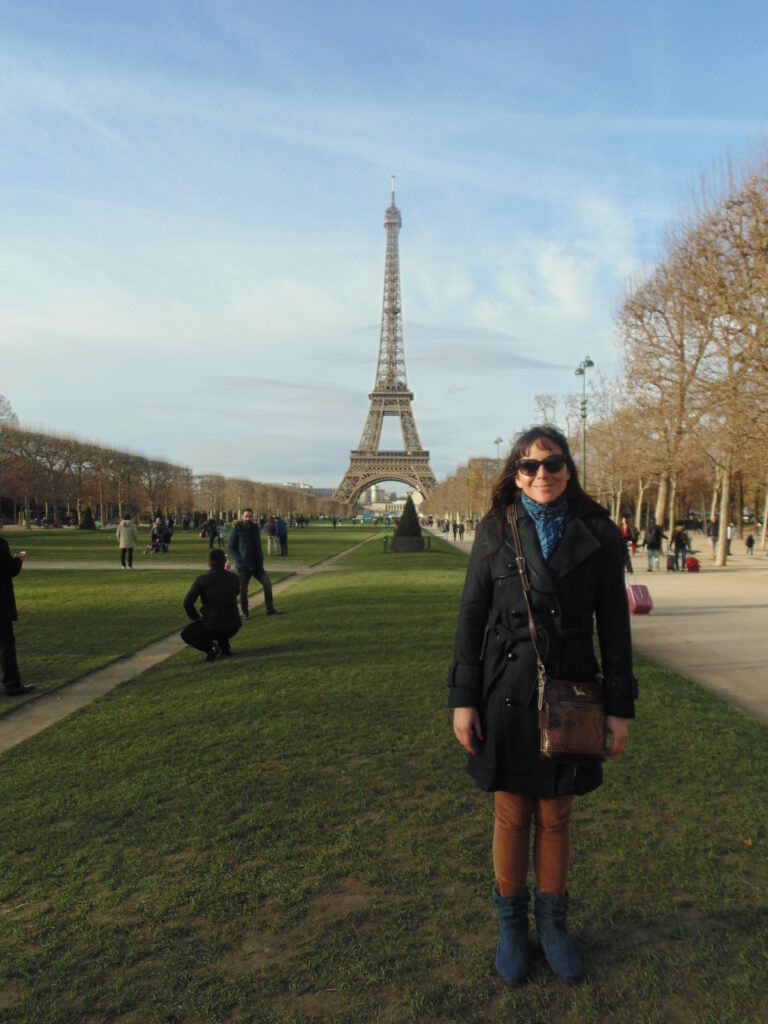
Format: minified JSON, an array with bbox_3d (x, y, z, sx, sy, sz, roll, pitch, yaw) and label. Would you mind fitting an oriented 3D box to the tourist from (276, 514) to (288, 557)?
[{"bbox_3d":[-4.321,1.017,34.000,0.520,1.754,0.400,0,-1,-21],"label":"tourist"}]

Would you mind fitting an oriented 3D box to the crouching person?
[{"bbox_3d":[-1.836,0.976,8.500,0.650,1.165,0.750,0,-1,-6],"label":"crouching person"}]

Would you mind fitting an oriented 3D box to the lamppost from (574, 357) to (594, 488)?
[{"bbox_3d":[11.547,-3.427,46.000,1.100,11.058,0.600,0,-1,0],"label":"lamppost"}]

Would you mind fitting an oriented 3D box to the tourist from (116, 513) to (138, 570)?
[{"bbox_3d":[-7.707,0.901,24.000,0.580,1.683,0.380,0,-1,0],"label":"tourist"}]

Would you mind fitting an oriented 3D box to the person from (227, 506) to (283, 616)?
[{"bbox_3d":[-2.058,0.810,12.500,0.780,1.714,0.520,1,-1,-24],"label":"person"}]

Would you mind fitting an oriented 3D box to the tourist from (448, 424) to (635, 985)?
[{"bbox_3d":[0.485,0.578,2.460,0.580,1.694,0.400,0,-1,12],"label":"tourist"}]

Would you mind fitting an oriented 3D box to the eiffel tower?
[{"bbox_3d":[7.800,-151.500,750.000,125.000,326.000,125.000,0,-1,2],"label":"eiffel tower"}]

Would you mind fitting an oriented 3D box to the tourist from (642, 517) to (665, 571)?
[{"bbox_3d":[8.537,1.030,25.300,0.720,1.742,0.500,0,-1,0],"label":"tourist"}]

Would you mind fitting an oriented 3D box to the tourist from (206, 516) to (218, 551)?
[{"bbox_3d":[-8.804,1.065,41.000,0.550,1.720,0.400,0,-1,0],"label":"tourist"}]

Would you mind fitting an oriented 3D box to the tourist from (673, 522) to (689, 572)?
[{"bbox_3d":[9.392,1.125,25.300,0.520,1.552,0.400,0,-1,3],"label":"tourist"}]

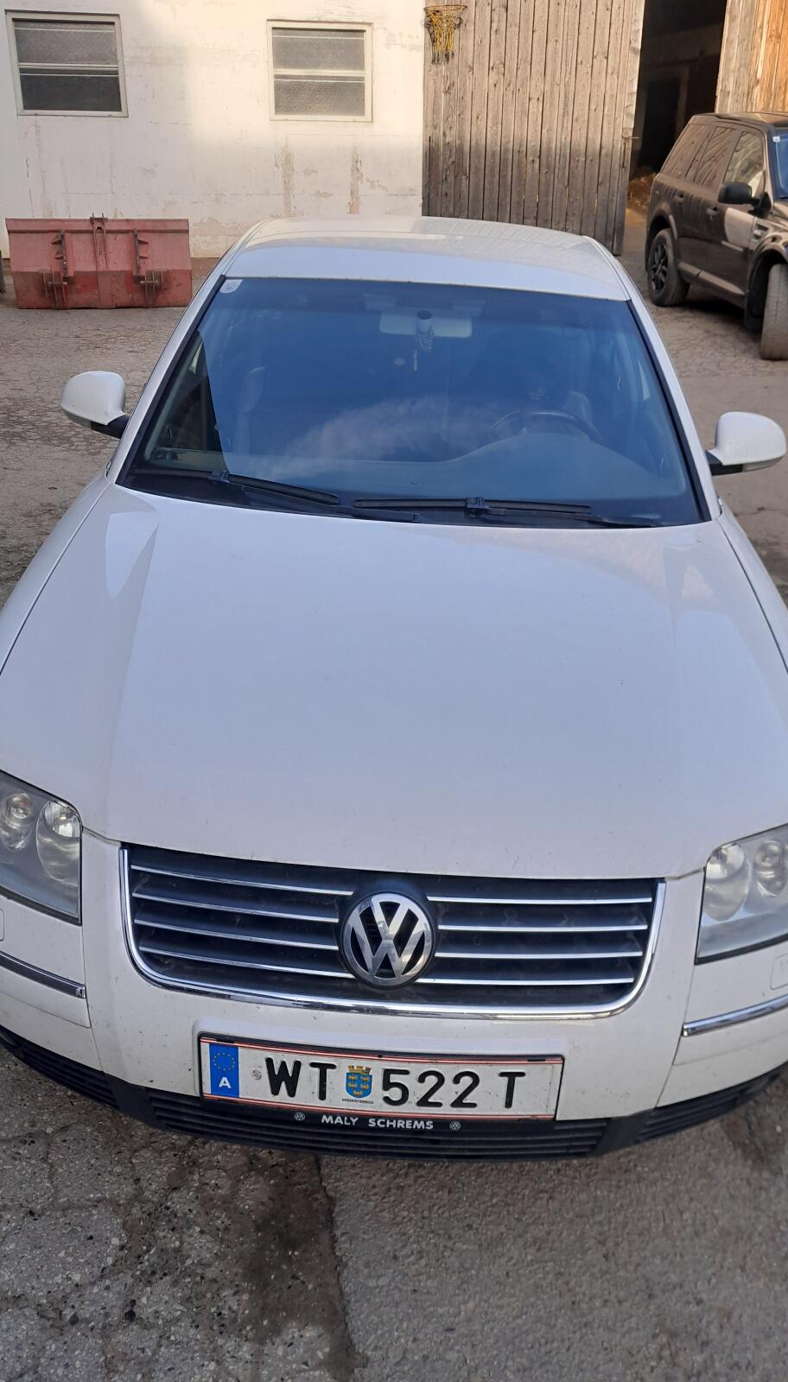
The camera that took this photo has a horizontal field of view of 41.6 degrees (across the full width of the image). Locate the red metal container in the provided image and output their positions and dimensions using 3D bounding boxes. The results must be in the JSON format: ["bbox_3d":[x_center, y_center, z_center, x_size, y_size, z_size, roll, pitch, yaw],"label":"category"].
[{"bbox_3d":[-2.521,-3.841,9.260,1.530,0.710,0.900,0,26,0],"label":"red metal container"}]

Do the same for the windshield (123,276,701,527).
[{"bbox_3d":[0.066,-0.750,2.617,1.400,0.156,0.943,4,56,0],"label":"windshield"}]

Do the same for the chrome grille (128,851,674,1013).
[{"bbox_3d":[-0.006,0.349,1.487,0.765,0.208,0.090,4,14,0],"label":"chrome grille"}]

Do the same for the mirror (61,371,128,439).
[{"bbox_3d":[-0.787,-0.762,2.745,0.185,0.150,0.120,4,27,0],"label":"mirror"}]

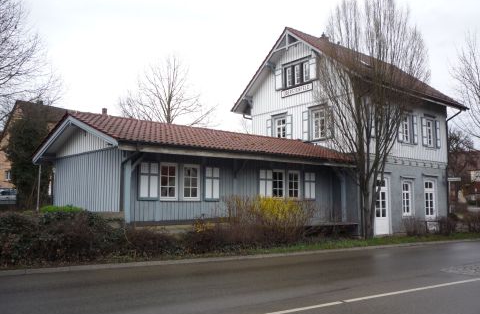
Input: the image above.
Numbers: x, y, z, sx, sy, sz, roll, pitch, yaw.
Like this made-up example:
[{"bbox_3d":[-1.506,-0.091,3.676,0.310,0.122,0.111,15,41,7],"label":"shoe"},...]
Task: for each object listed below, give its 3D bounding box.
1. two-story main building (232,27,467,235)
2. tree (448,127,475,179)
[{"bbox_3d":[6.705,-1.239,26.684,11.160,10.960,9.230,5,-7,-40],"label":"two-story main building"},{"bbox_3d":[23.665,1.190,48.000,3.800,8.720,3.800,-3,-6,26],"label":"tree"}]

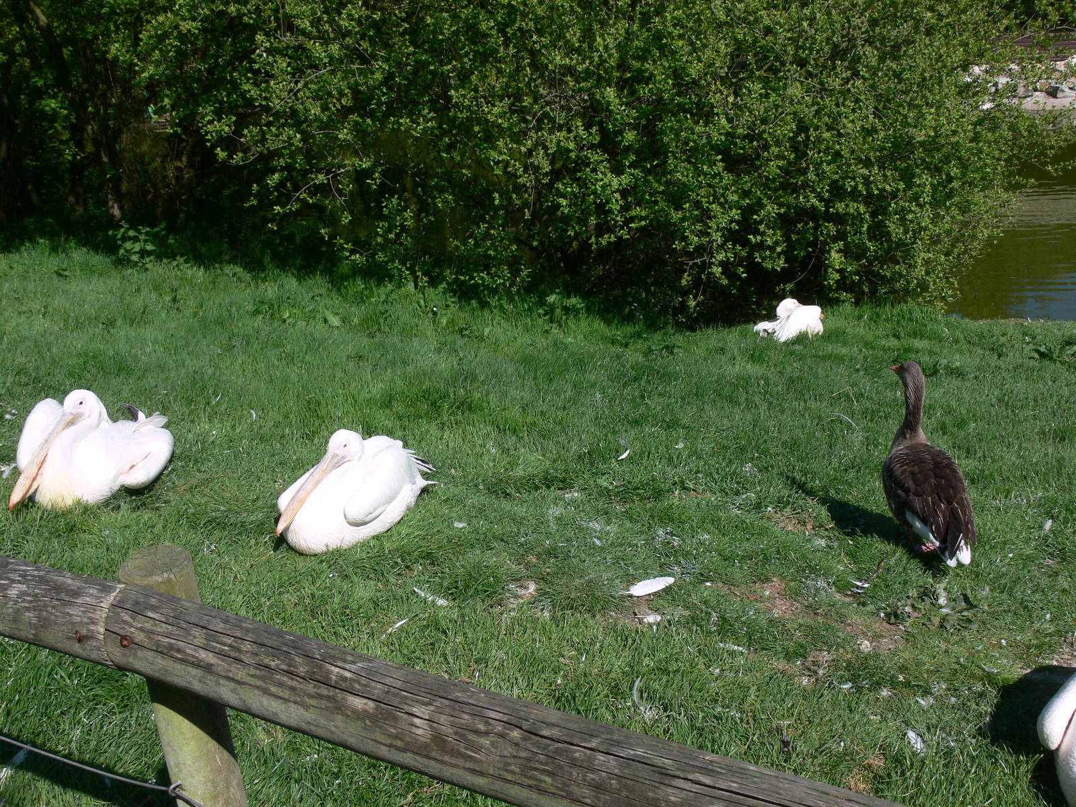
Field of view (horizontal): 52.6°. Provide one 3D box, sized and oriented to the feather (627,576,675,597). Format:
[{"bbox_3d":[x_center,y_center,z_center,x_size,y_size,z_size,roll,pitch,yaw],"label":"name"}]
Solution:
[{"bbox_3d":[0.370,0.596,3.550,0.170,0.025,0.050,-12,22,-28],"label":"feather"}]

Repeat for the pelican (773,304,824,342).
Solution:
[{"bbox_3d":[1.809,-0.584,7.700,0.570,0.320,0.370,-11,21,-25],"label":"pelican"}]

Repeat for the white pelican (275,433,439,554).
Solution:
[{"bbox_3d":[-0.660,0.320,4.000,0.650,0.380,0.380,-18,25,-40],"label":"white pelican"}]

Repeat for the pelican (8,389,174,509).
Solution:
[{"bbox_3d":[-1.734,0.172,4.250,0.460,0.390,0.660,14,24,37],"label":"pelican"}]

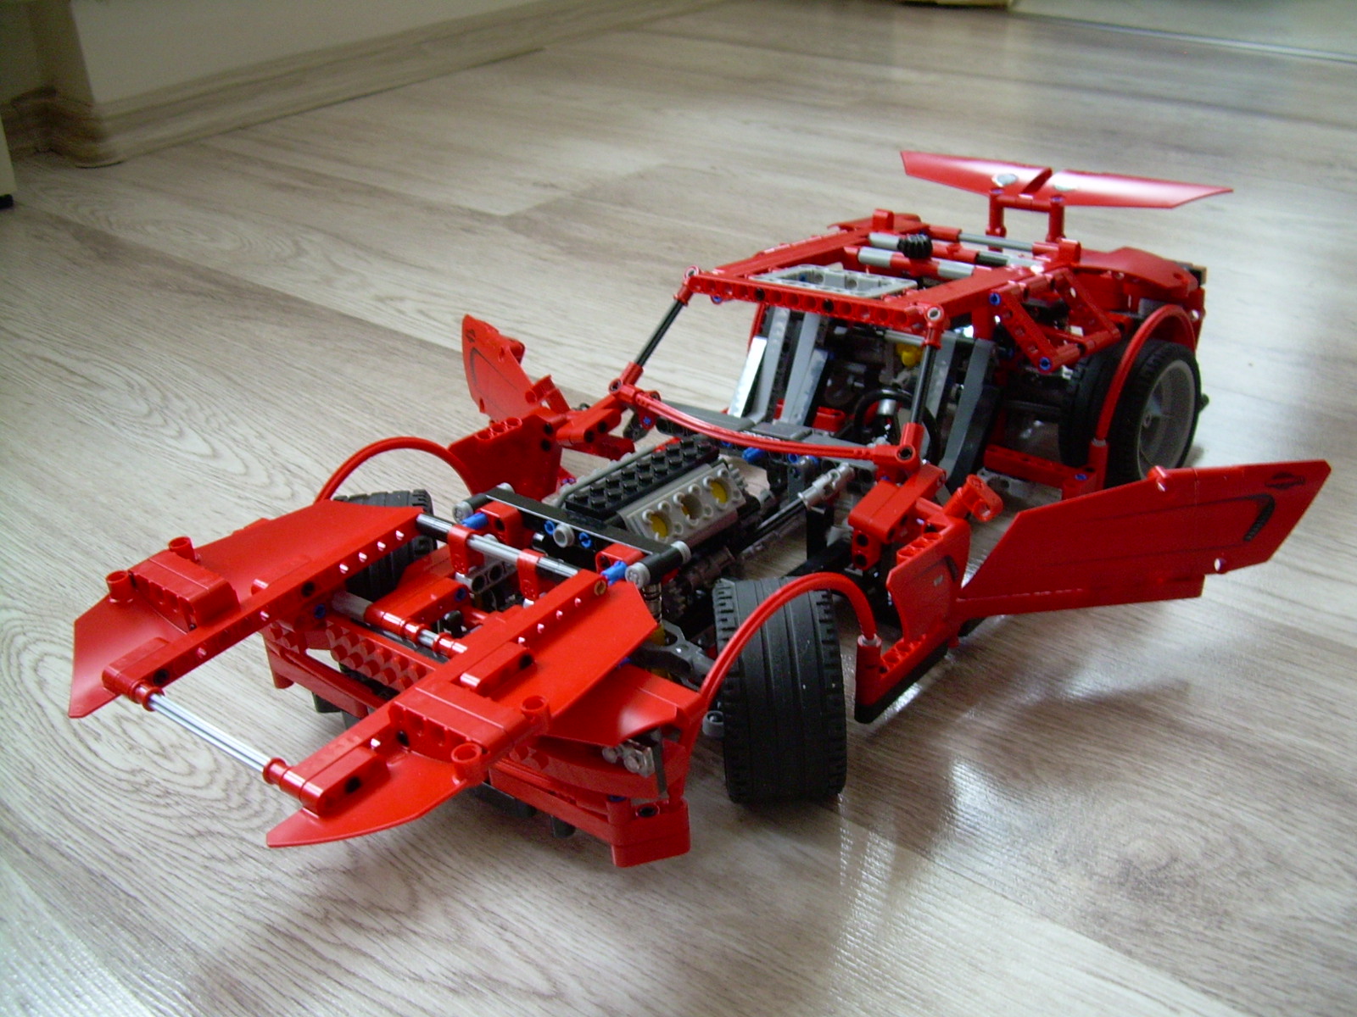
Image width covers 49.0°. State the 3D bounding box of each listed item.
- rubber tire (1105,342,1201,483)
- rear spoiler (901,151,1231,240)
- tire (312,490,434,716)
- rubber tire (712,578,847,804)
[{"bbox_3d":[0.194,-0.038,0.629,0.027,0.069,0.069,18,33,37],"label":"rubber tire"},{"bbox_3d":[0.169,-0.141,0.698,0.172,0.031,0.033,18,33,37],"label":"rear spoiler"},{"bbox_3d":[-0.102,0.029,0.535,0.035,0.069,0.069,-8,26,-8],"label":"tire"},{"bbox_3d":[0.031,0.056,0.460,0.035,0.069,0.069,-4,26,0],"label":"rubber tire"}]

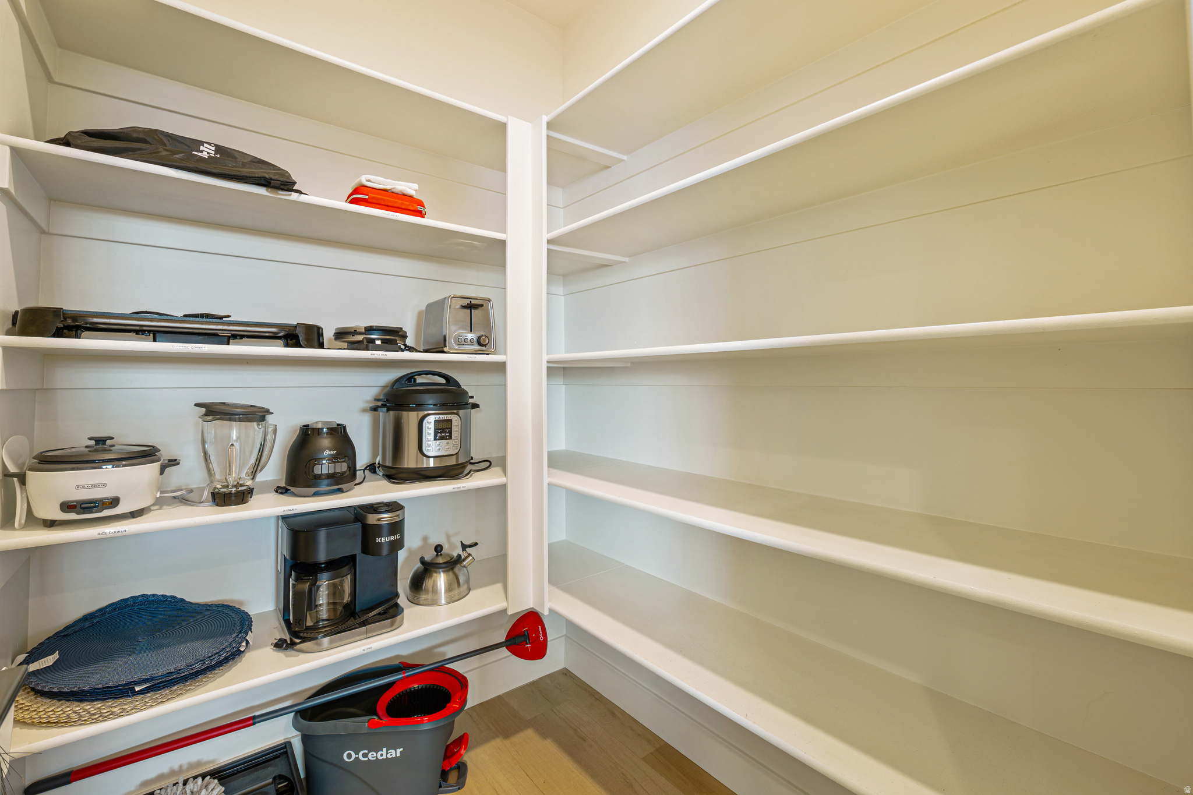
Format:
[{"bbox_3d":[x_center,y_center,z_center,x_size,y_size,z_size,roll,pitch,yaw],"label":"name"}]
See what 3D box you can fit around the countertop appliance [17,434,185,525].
[{"bbox_3d":[-1.108,0.173,1.106,0.280,0.178,0.213,-1,2,-37],"label":"countertop appliance"}]

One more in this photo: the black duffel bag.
[{"bbox_3d":[-0.954,-0.543,1.169,0.434,0.101,0.252,-1,2,-37],"label":"black duffel bag"}]

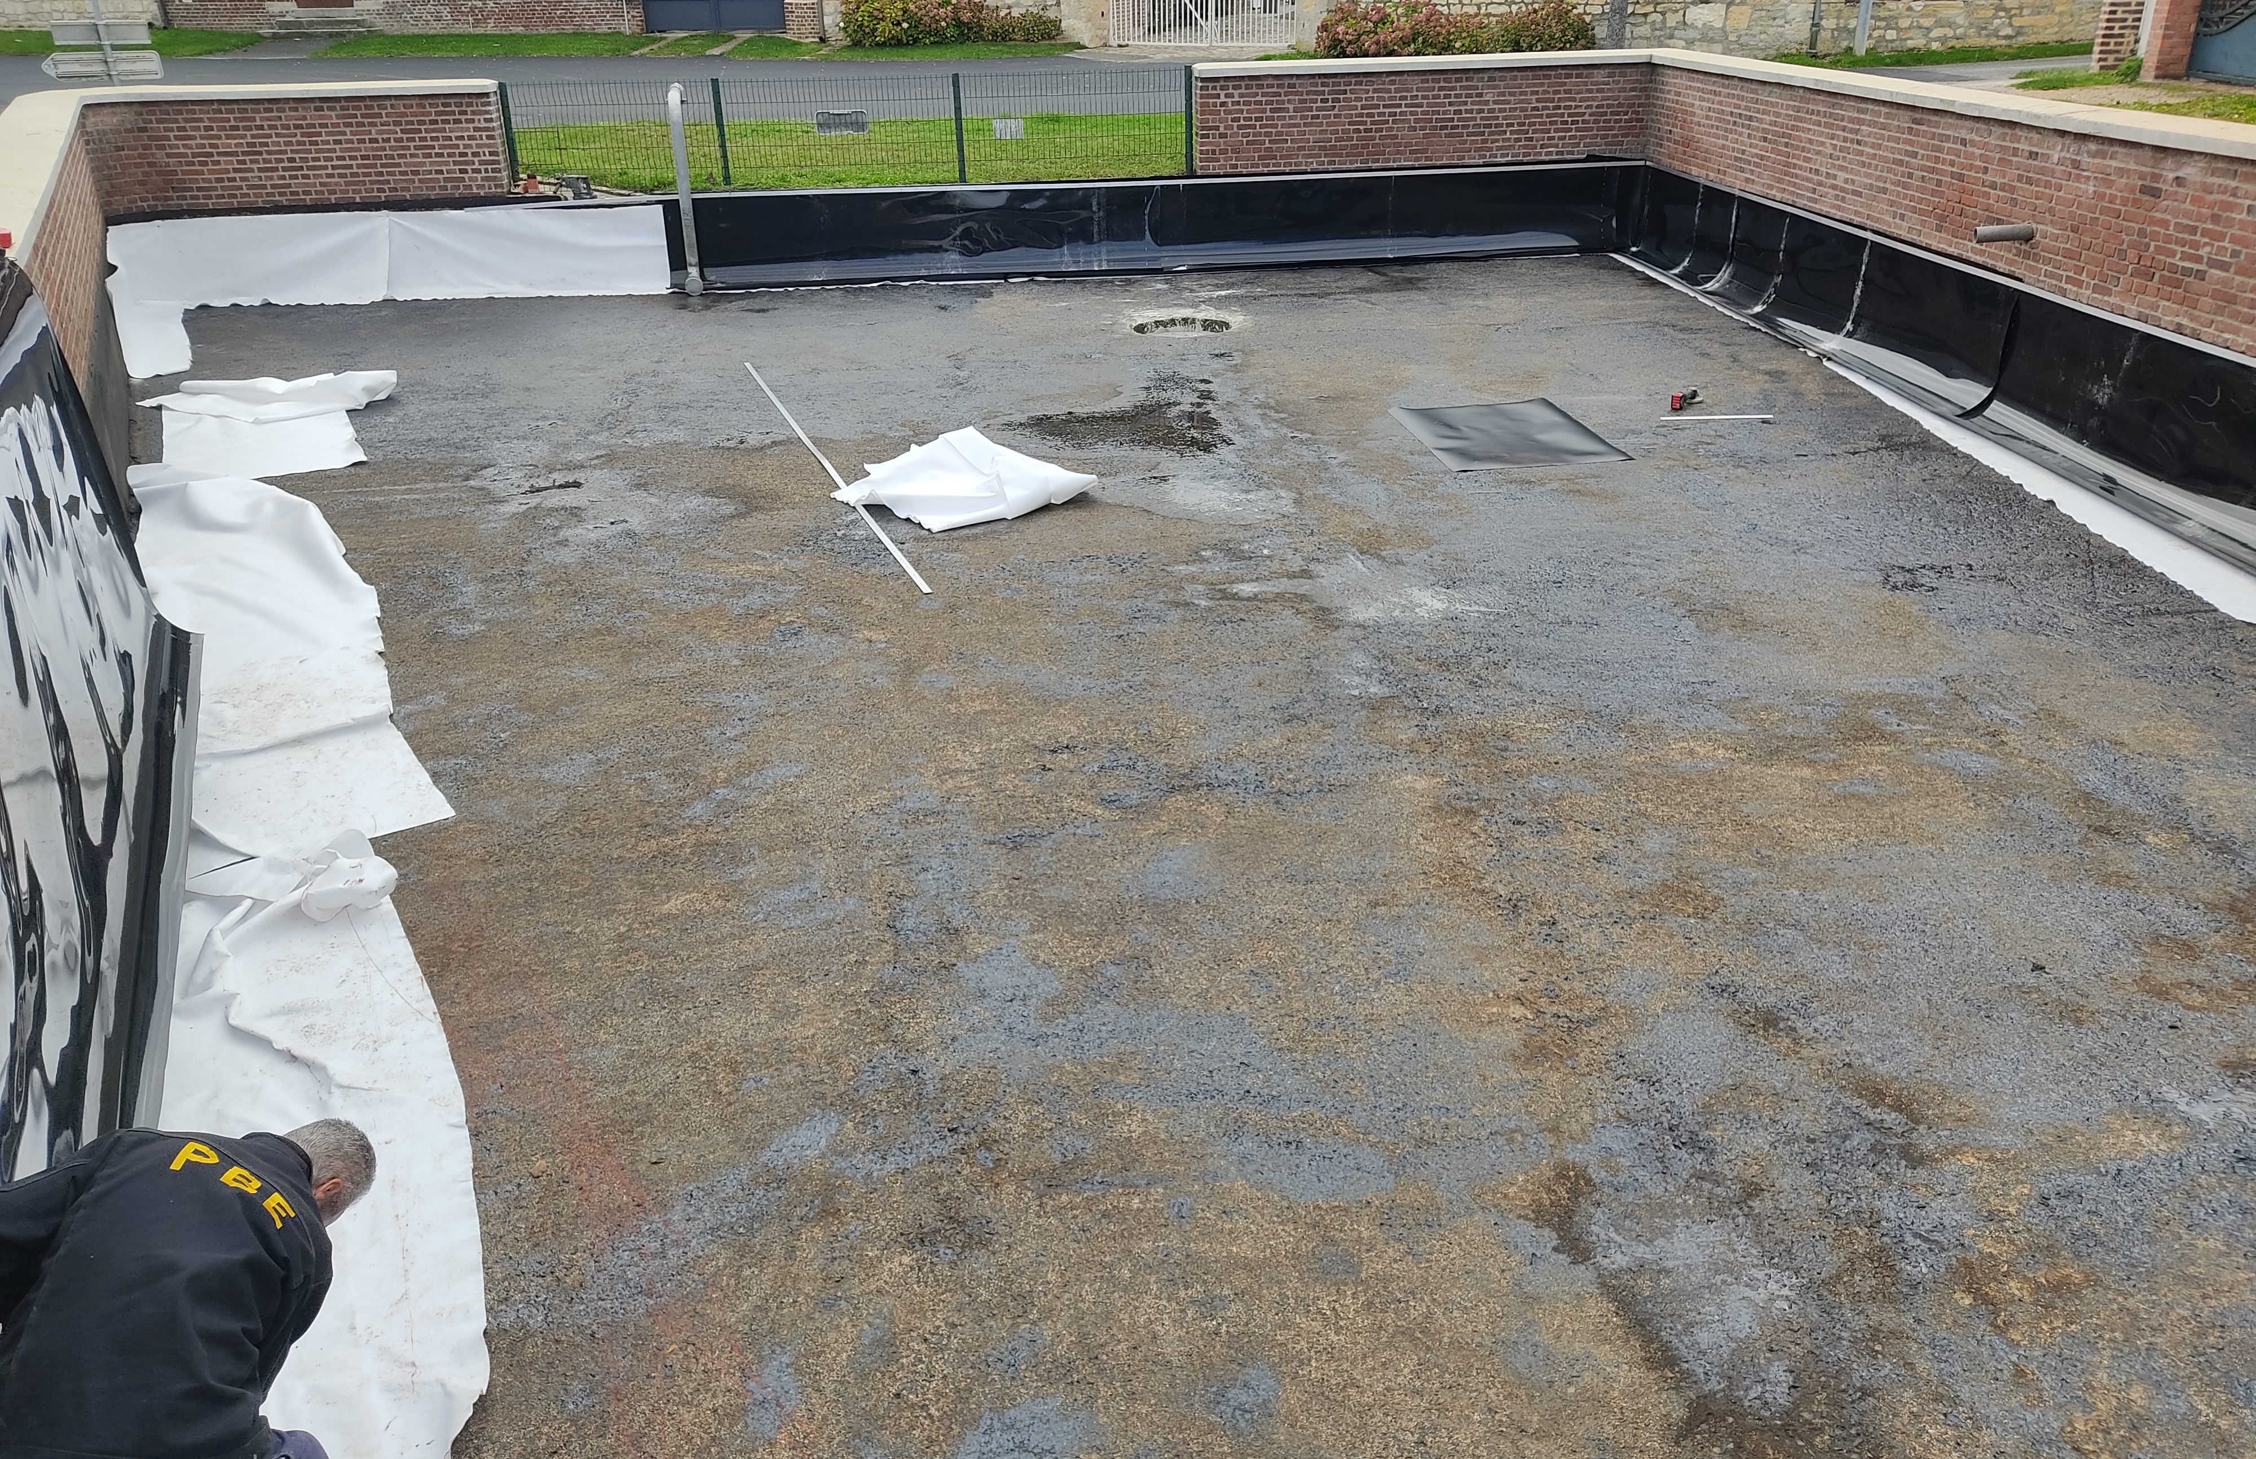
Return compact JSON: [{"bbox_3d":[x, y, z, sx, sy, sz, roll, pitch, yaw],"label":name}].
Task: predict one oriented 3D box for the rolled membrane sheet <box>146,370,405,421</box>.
[{"bbox_3d":[-6.406,-2.477,12.562,1.750,0.190,0.680,-4,24,-6],"label":"rolled membrane sheet"}]

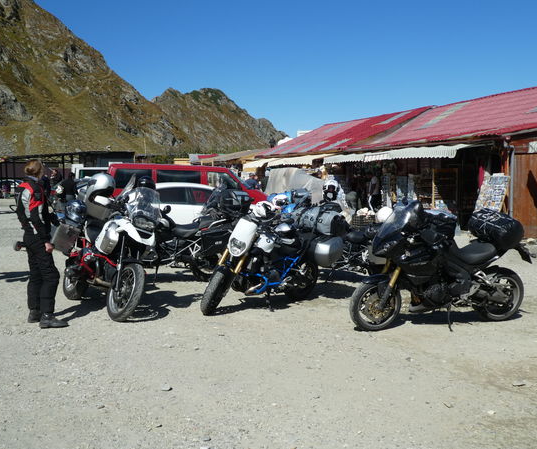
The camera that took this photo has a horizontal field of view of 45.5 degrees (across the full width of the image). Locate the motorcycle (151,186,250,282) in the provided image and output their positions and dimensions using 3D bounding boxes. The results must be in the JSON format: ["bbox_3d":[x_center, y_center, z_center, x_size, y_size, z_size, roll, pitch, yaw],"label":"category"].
[{"bbox_3d":[-1.470,0.158,9.473,2.250,1.450,0.950,-1,5,-12],"label":"motorcycle"}]

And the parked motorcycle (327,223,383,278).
[{"bbox_3d":[1.014,0.213,10.165,2.120,1.260,0.850,-2,10,-30],"label":"parked motorcycle"}]

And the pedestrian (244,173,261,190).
[{"bbox_3d":[-0.606,-1.048,23.435,0.520,1.680,0.360,3,6,37],"label":"pedestrian"}]

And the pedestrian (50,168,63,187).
[{"bbox_3d":[-6.428,-0.771,19.432,0.520,1.750,0.360,3,6,37],"label":"pedestrian"}]

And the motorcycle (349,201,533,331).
[{"bbox_3d":[1.825,0.421,6.742,2.130,1.330,0.840,-1,9,-19],"label":"motorcycle"}]

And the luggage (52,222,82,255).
[{"bbox_3d":[-2.626,0.180,8.170,0.270,0.350,0.450,13,-4,-35],"label":"luggage"}]

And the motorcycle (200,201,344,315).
[{"bbox_3d":[-0.050,0.370,7.850,2.150,1.280,0.930,-4,6,-44],"label":"motorcycle"}]

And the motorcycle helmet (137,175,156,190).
[{"bbox_3d":[-1.775,-0.577,9.350,0.250,0.260,0.310,4,6,41],"label":"motorcycle helmet"}]

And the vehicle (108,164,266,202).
[{"bbox_3d":[-2.361,-0.778,19.346,4.850,1.950,1.920,-1,4,-15],"label":"vehicle"}]

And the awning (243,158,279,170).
[{"bbox_3d":[-0.385,-2.718,29.000,1.000,0.550,1.900,-2,4,-24],"label":"awning"}]

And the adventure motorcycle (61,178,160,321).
[{"bbox_3d":[-2.020,0.273,7.619,0.930,1.470,2.200,4,1,-35],"label":"adventure motorcycle"}]

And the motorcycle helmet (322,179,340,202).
[{"bbox_3d":[0.850,-0.458,8.700,0.245,0.270,0.320,1,5,9],"label":"motorcycle helmet"}]

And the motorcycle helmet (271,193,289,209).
[{"bbox_3d":[0.192,-0.356,10.000,0.250,0.260,0.330,-3,5,-37],"label":"motorcycle helmet"}]

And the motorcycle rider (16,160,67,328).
[{"bbox_3d":[-2.418,0.212,6.782,0.480,1.760,0.520,-1,5,-18],"label":"motorcycle rider"}]

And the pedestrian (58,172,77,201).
[{"bbox_3d":[-6.233,-0.785,19.934,0.520,1.700,0.360,-1,5,-11],"label":"pedestrian"}]

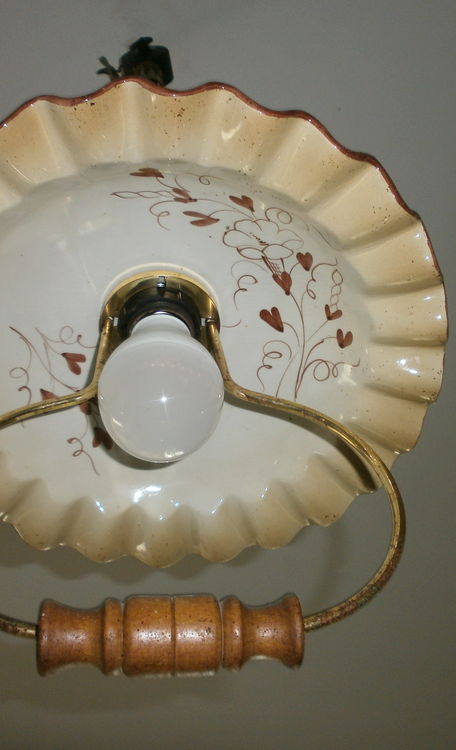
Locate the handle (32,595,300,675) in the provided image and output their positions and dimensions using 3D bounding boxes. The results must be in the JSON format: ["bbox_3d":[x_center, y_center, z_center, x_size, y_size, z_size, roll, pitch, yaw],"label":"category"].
[{"bbox_3d":[-0.019,0.091,0.275,0.093,0.027,0.027,1,-54,-7],"label":"handle"}]

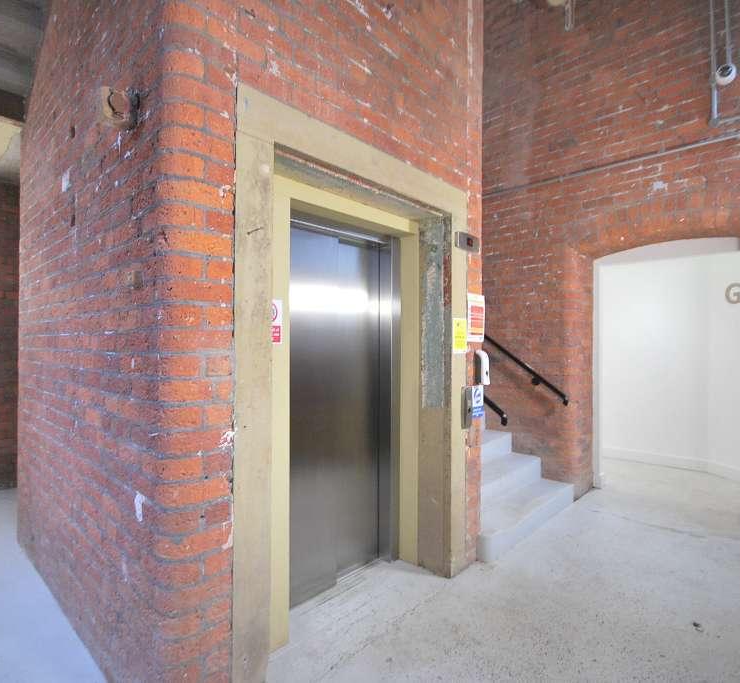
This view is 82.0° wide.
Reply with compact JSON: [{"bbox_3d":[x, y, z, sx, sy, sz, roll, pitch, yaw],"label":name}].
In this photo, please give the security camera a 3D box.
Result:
[{"bbox_3d":[2.532,-1.905,3.021,0.112,0.115,0.090,0,-1,43],"label":"security camera"}]

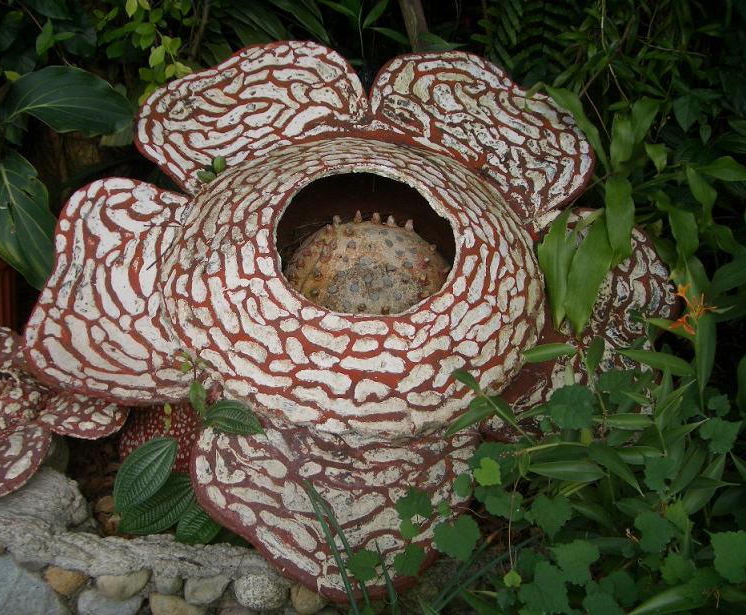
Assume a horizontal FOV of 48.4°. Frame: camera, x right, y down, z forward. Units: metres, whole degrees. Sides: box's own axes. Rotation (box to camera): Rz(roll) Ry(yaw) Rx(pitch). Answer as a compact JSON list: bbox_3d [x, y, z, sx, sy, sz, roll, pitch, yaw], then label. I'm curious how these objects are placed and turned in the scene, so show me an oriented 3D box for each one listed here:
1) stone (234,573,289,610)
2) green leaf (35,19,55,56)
[{"bbox_3d":[-0.175,0.445,1.300,0.086,0.052,0.058,0,28,0],"label":"stone"},{"bbox_3d":[-0.767,-0.632,1.940,0.035,0.024,0.108,6,70,2],"label":"green leaf"}]

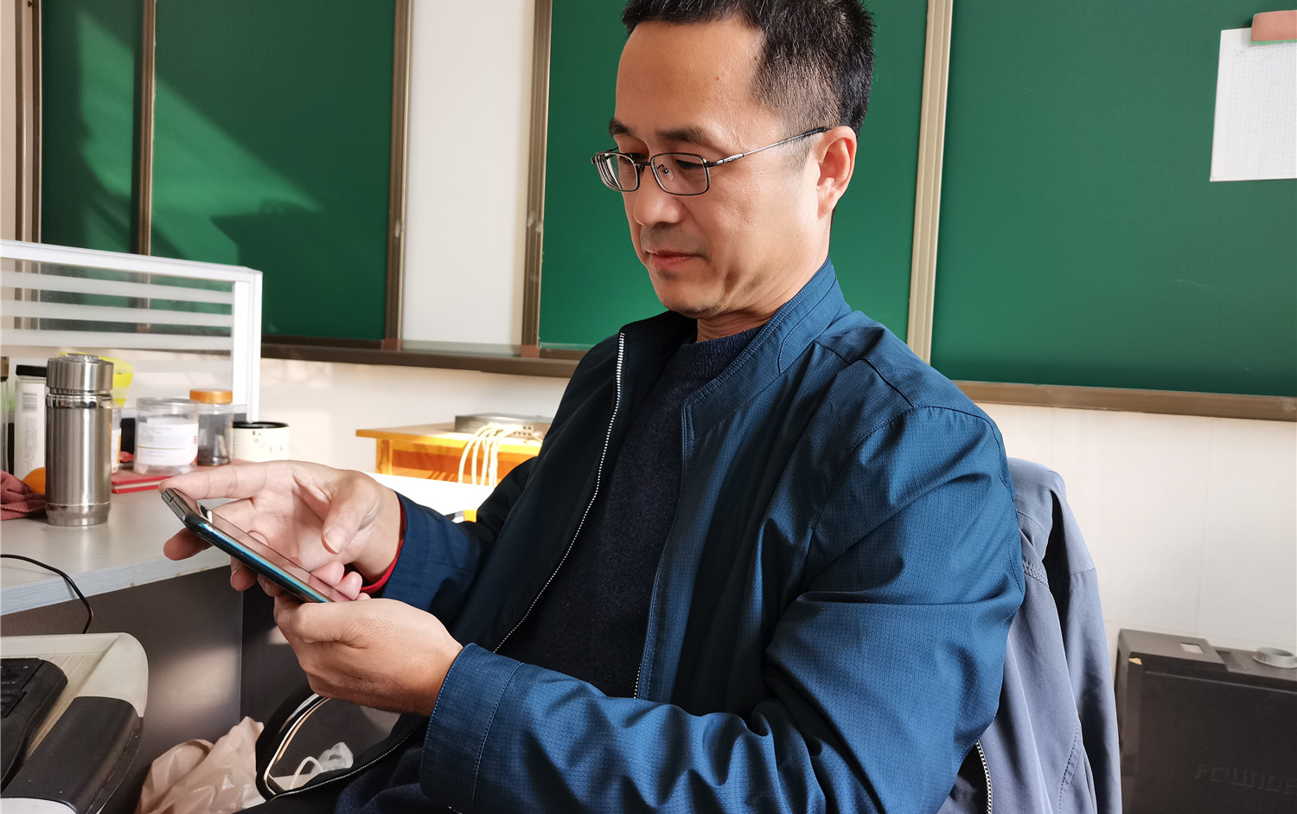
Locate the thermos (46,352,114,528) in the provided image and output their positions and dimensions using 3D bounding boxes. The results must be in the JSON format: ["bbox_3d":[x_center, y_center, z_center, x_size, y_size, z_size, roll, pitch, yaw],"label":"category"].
[{"bbox_3d":[-0.702,0.039,1.204,0.071,0.206,0.071,4,4,24],"label":"thermos"}]

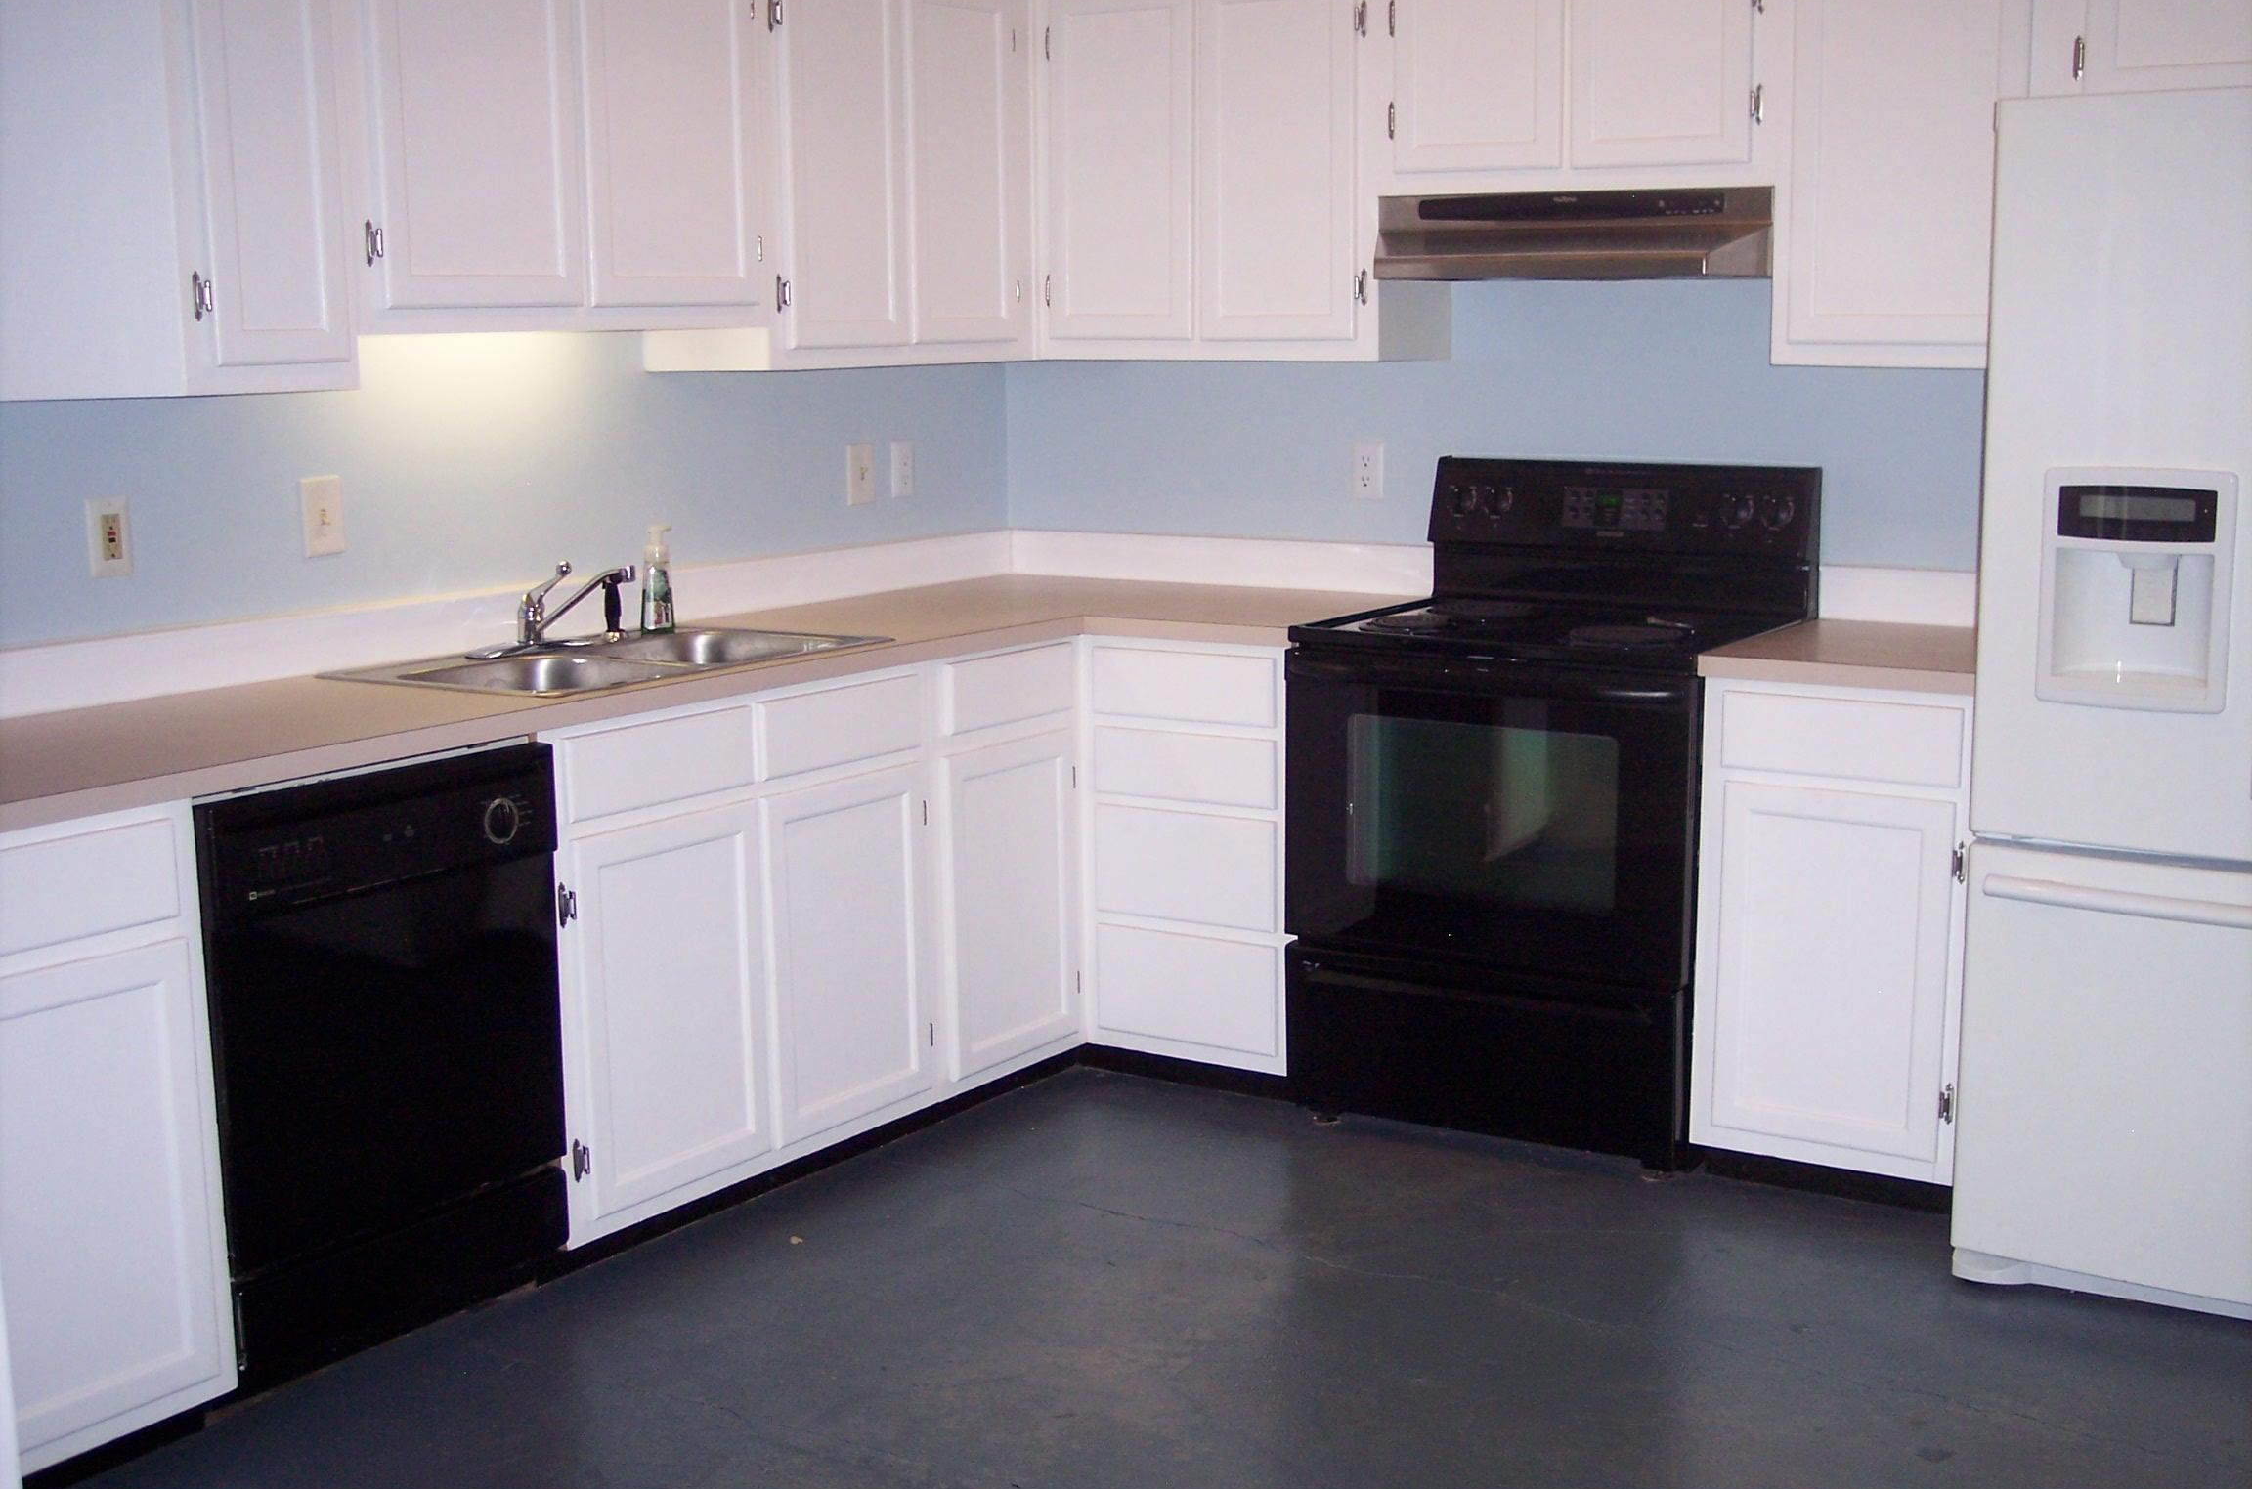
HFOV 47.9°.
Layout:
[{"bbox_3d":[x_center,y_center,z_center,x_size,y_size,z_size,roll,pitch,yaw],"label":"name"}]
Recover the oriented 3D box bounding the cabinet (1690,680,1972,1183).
[{"bbox_3d":[1.318,0.269,4.387,0.464,0.825,0.630,6,11,33],"label":"cabinet"}]

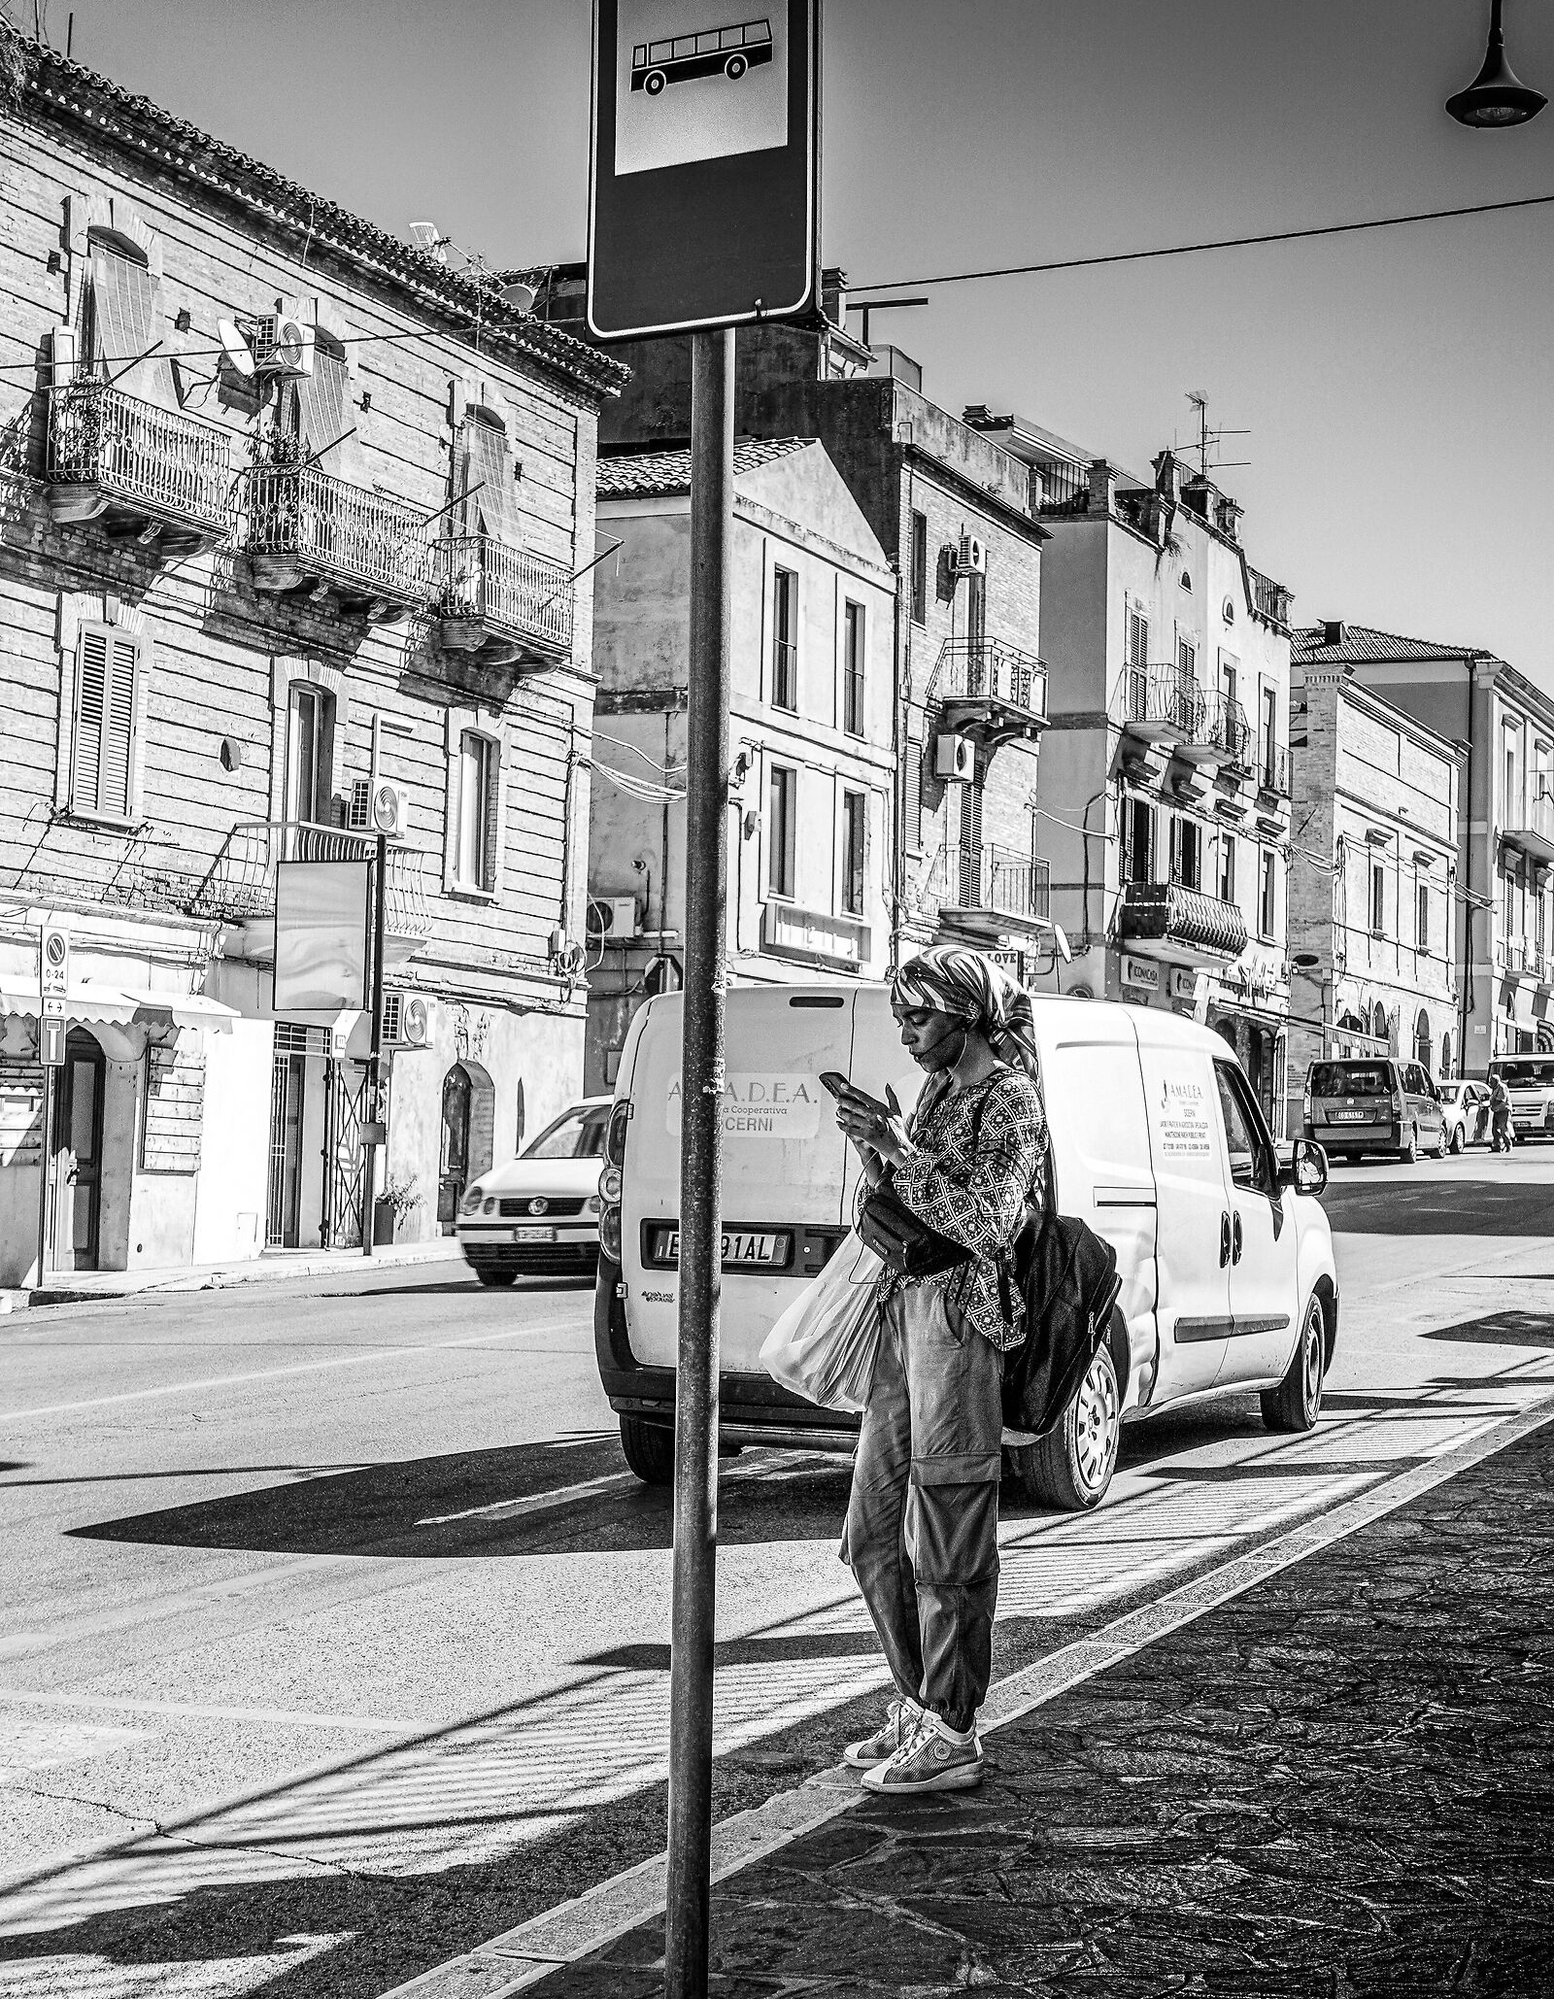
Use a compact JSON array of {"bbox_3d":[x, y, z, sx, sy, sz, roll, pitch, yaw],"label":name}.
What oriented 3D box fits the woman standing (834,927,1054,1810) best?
[{"bbox_3d":[0.334,0.725,6.899,0.430,1.673,0.460,2,-4,-15],"label":"woman standing"}]

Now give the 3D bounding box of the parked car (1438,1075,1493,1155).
[{"bbox_3d":[13.801,2.456,71.683,1.680,1.490,3.950,-1,-2,27],"label":"parked car"}]

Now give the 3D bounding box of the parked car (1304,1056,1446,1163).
[{"bbox_3d":[11.544,2.117,65.631,1.870,1.920,4.700,0,-1,22],"label":"parked car"}]

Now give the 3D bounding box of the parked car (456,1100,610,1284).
[{"bbox_3d":[-0.985,1.471,26.666,1.650,1.465,3.900,0,-2,23],"label":"parked car"}]

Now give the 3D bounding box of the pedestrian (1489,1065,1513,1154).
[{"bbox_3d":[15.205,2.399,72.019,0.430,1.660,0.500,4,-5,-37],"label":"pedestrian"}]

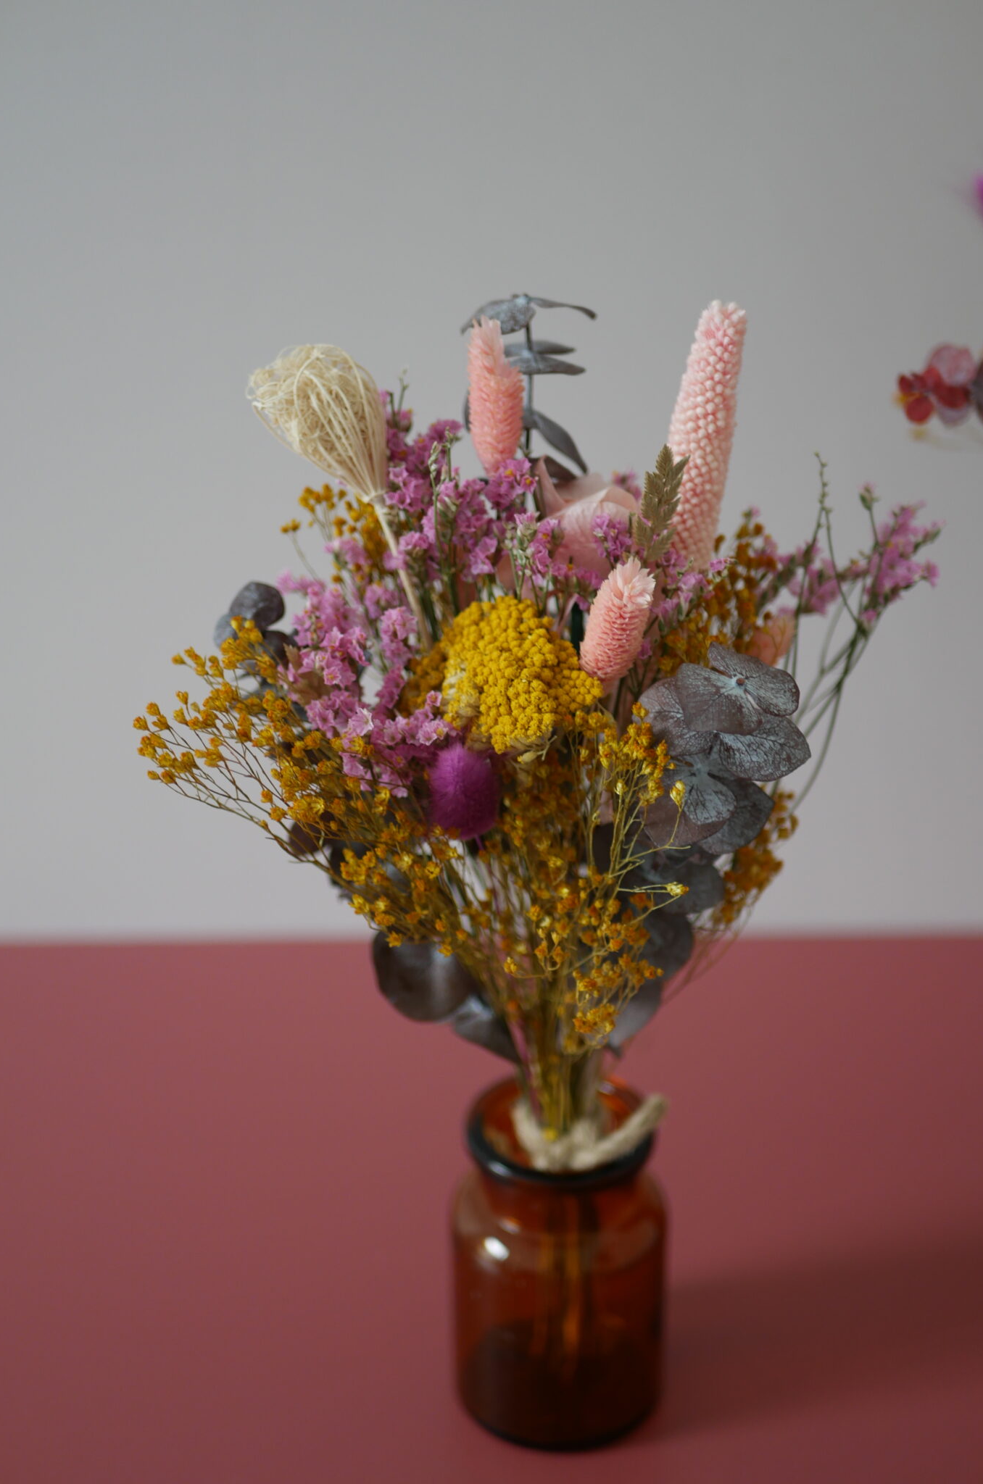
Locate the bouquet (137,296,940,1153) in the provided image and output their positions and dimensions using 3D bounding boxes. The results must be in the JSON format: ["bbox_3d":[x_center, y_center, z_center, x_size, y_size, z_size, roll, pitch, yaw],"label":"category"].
[{"bbox_3d":[0.016,0.021,0.604,0.225,0.289,0.193,0,21,0],"label":"bouquet"}]

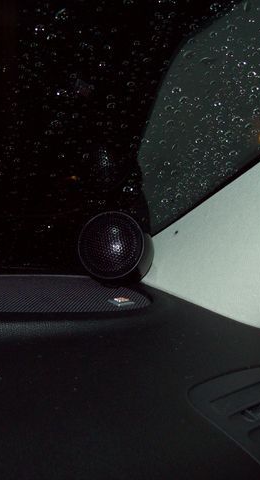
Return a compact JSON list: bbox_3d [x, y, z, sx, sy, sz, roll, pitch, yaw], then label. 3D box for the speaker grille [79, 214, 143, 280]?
[{"bbox_3d":[-0.014,0.004,0.517,0.052,0.052,0.007,2,-11,13],"label":"speaker grille"}]

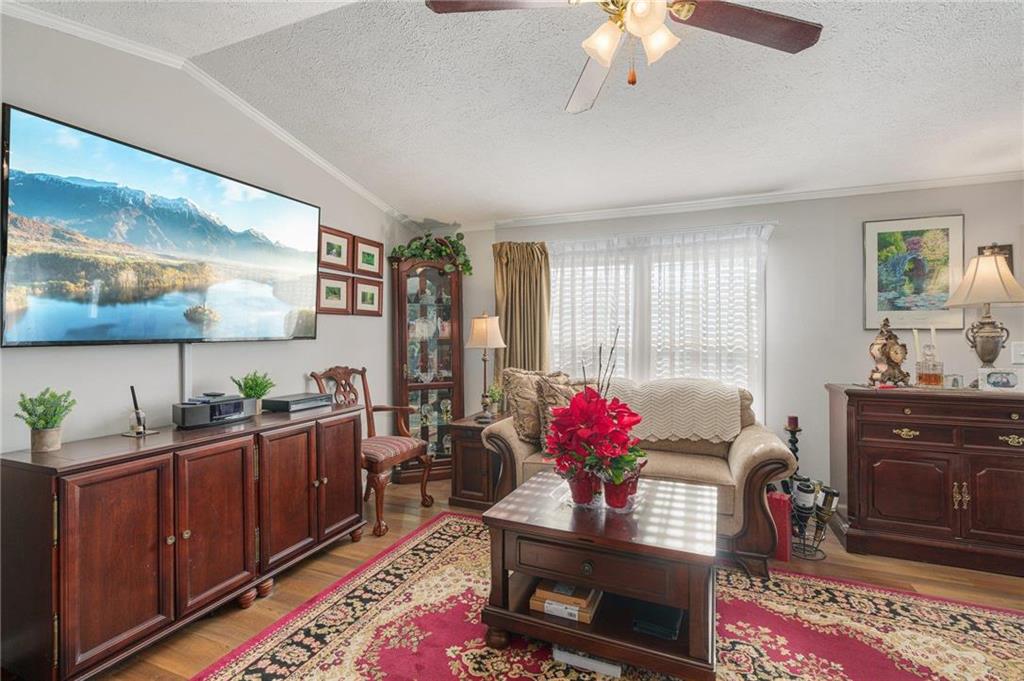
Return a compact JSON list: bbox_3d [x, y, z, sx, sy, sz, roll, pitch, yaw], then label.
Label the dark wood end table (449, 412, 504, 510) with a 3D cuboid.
[{"bbox_3d":[-0.169,0.871,3.420,0.360,0.575,0.610,0,1,22],"label":"dark wood end table"}]

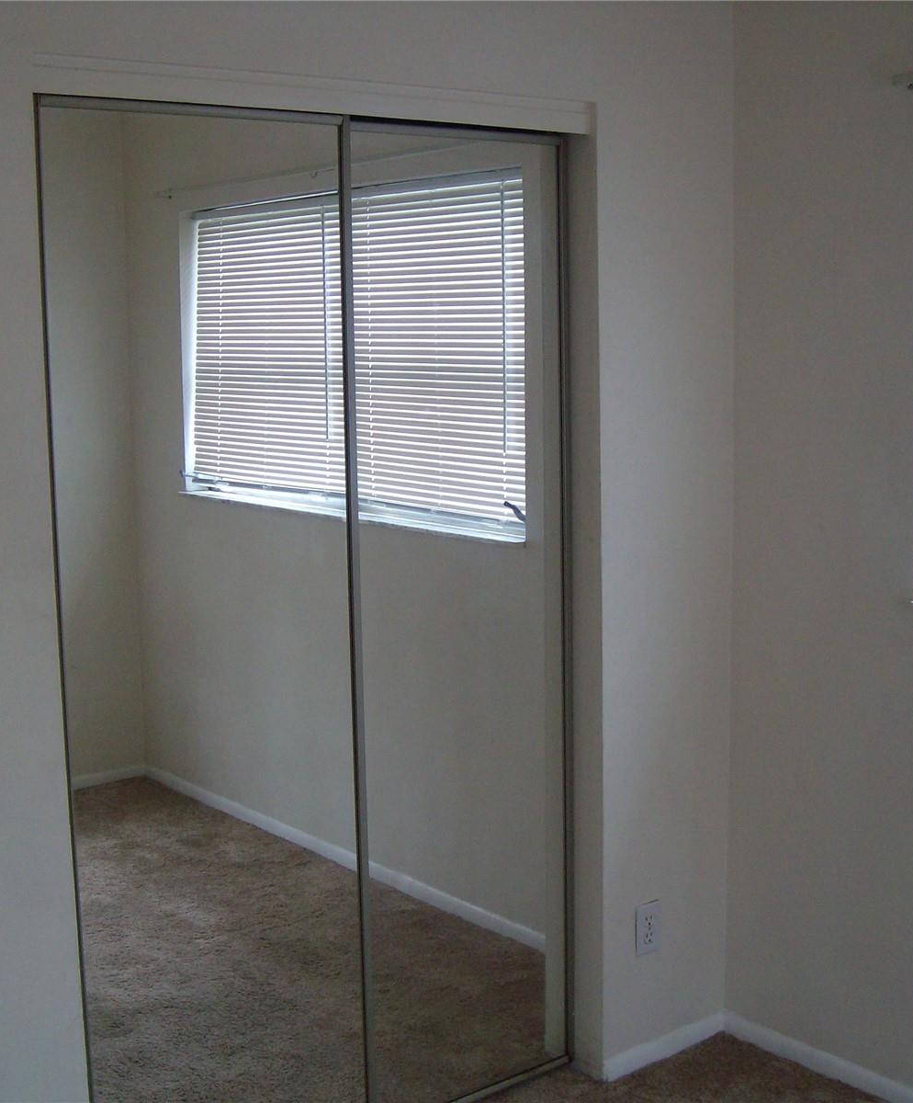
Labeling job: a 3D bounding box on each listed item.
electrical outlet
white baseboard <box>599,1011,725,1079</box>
[{"bbox_3d":[0.418,0.826,3.264,0.071,0.115,0.009,-7,10,-37],"label":"electrical outlet"},{"bbox_3d":[0.467,1.105,3.329,0.389,0.049,0.014,-7,10,-37],"label":"white baseboard"}]

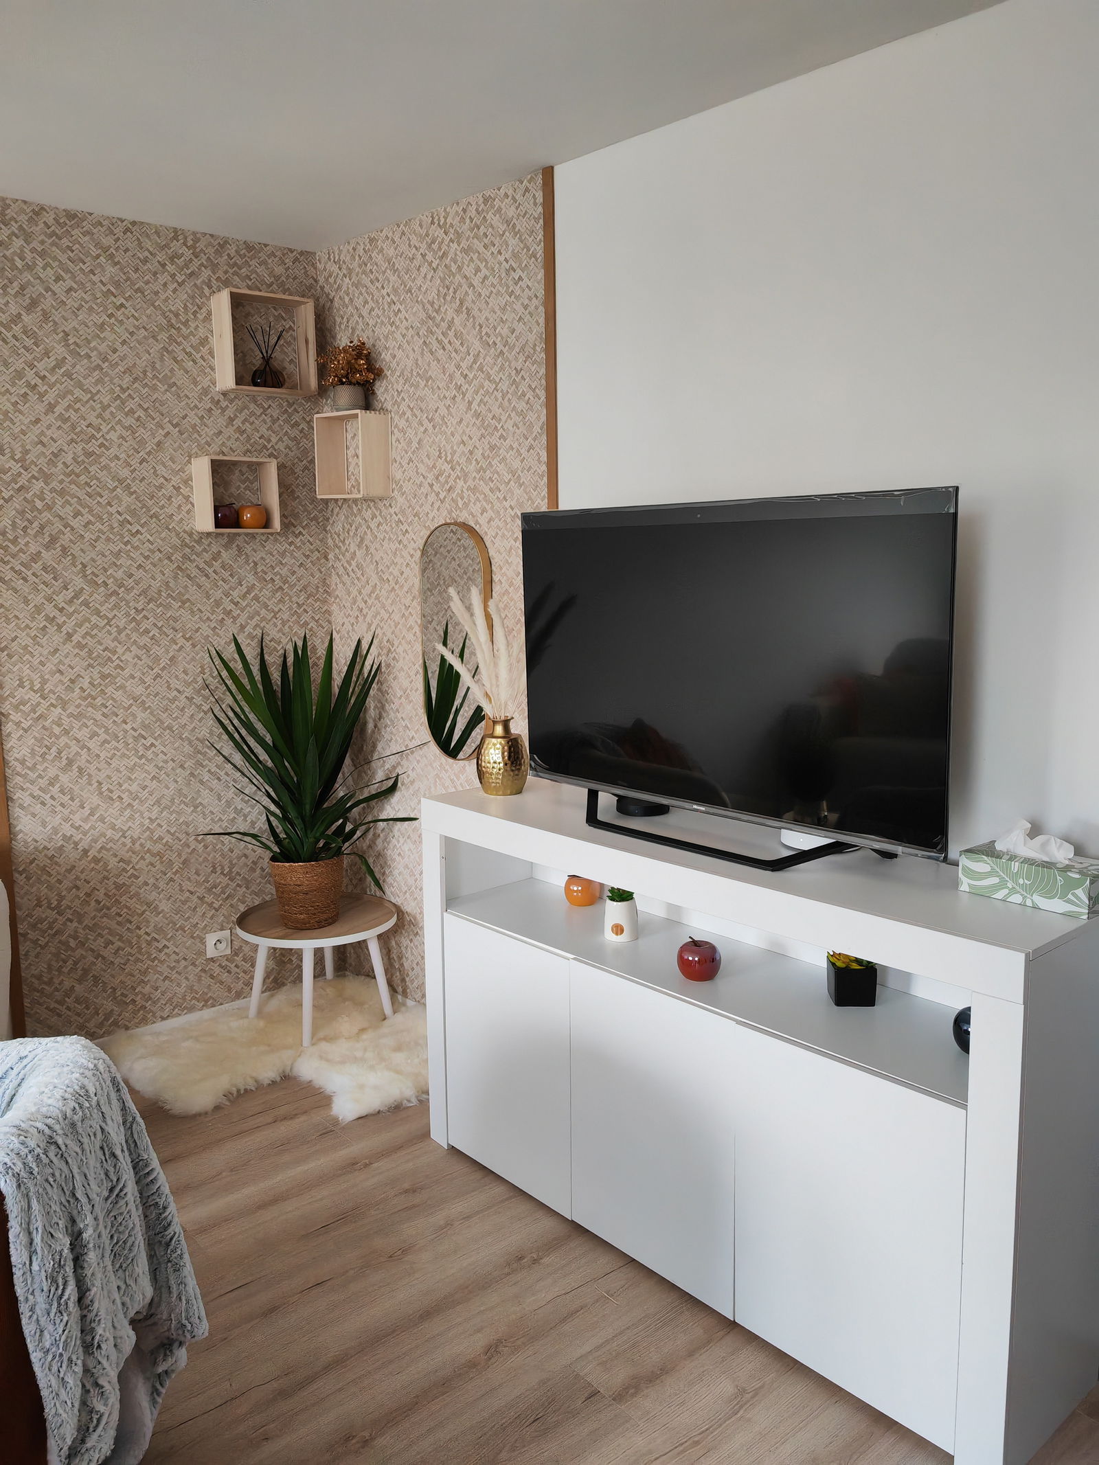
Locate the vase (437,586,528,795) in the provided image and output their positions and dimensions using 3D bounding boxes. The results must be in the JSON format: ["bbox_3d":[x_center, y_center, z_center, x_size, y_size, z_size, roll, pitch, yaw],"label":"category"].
[{"bbox_3d":[-0.160,-0.105,2.869,0.230,0.530,0.240,-1,9,-3],"label":"vase"}]

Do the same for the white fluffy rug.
[{"bbox_3d":[-0.755,0.965,3.490,0.930,0.080,1.040,-9,13,-42],"label":"white fluffy rug"}]

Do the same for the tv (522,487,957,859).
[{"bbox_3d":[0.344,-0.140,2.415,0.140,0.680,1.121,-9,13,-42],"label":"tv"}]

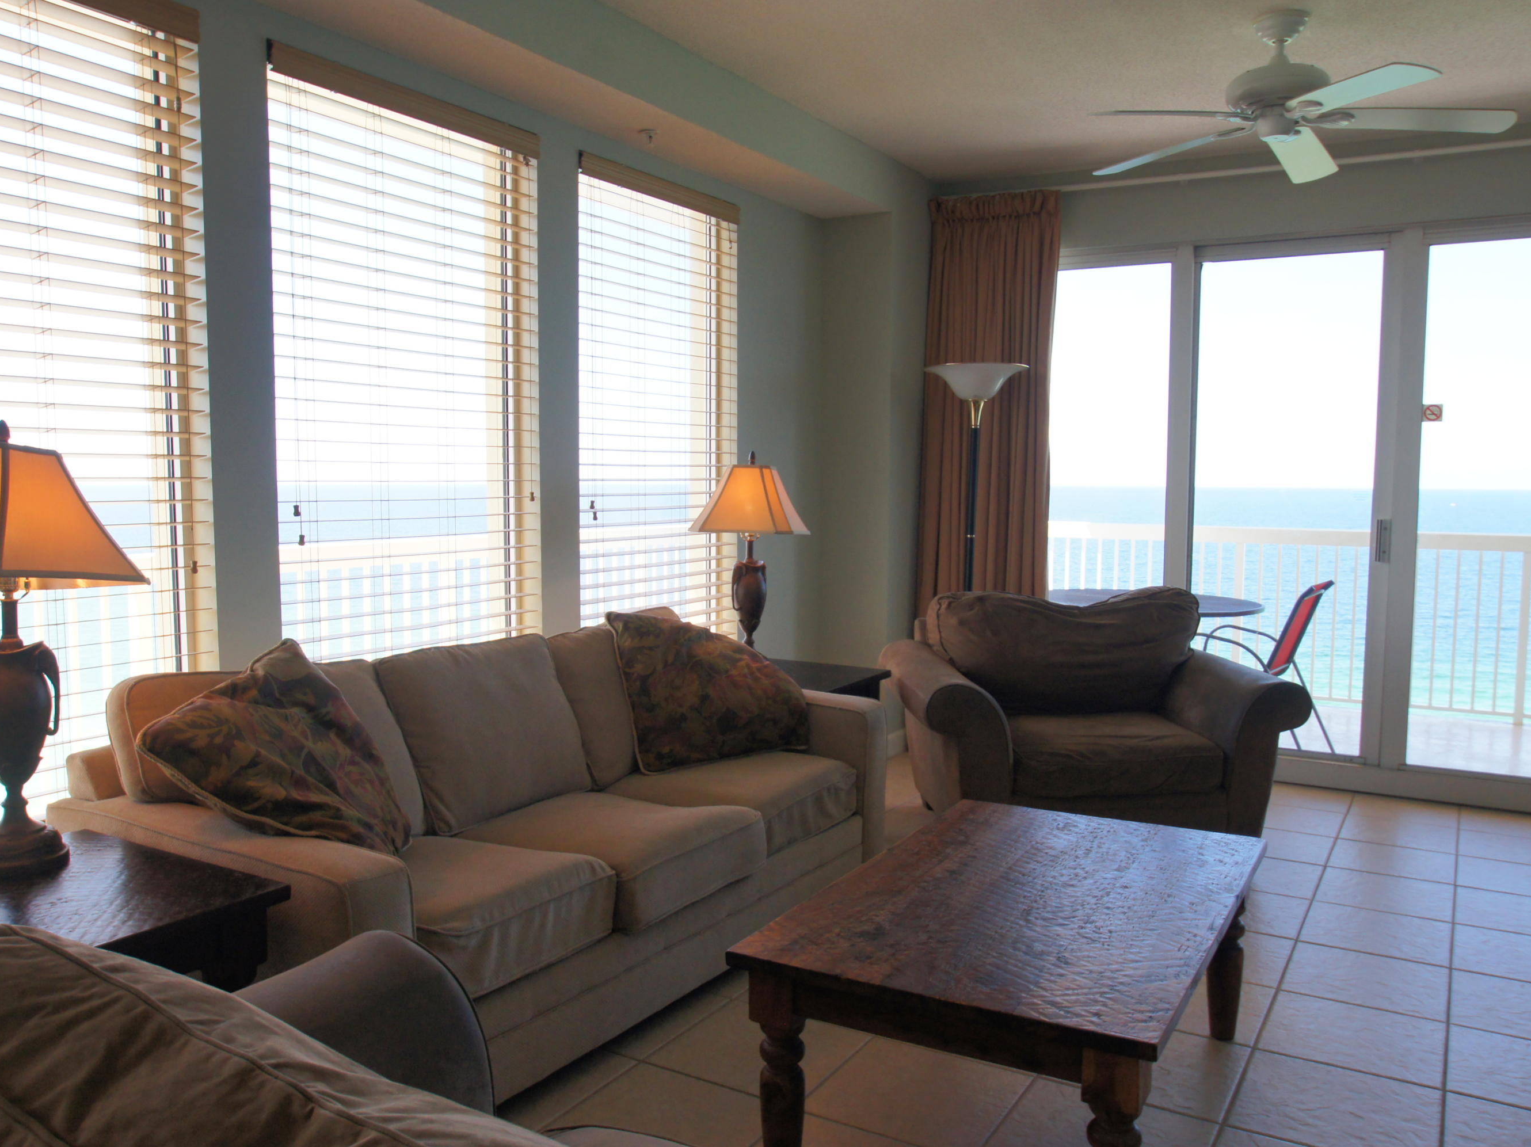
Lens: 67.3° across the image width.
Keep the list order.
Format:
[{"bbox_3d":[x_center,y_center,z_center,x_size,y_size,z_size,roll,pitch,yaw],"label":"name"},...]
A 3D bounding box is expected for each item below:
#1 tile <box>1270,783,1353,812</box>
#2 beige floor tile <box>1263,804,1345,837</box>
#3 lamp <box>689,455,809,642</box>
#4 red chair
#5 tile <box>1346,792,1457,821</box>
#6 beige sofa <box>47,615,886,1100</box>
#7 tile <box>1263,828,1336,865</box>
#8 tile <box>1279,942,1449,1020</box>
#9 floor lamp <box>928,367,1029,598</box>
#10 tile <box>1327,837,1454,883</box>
[{"bbox_3d":[2.372,0.989,5.085,0.392,0.010,0.392,3,5,32],"label":"tile"},{"bbox_3d":[2.164,1.014,4.747,0.392,0.010,0.392,3,5,32],"label":"beige floor tile"},{"bbox_3d":[-0.048,-0.034,4.065,0.380,0.786,0.380,1,4,15],"label":"lamp"},{"bbox_3d":[2.329,0.492,5.406,0.660,0.880,0.560,3,5,36],"label":"red chair"},{"bbox_3d":[2.711,1.006,4.877,0.392,0.010,0.392,3,5,32],"label":"tile"},{"bbox_3d":[-0.580,0.653,3.208,0.980,0.920,2.100,3,5,33],"label":"beige sofa"},{"bbox_3d":[1.786,0.954,4.031,0.358,0.012,0.354,2,5,32],"label":"tile"},{"bbox_3d":[1.669,1.127,3.191,0.392,0.010,0.392,3,5,32],"label":"tile"},{"bbox_3d":[0.936,0.011,5.251,0.460,1.908,0.460,3,5,32],"label":"floor lamp"},{"bbox_3d":[2.096,0.966,3.840,0.358,0.012,0.354,2,5,32],"label":"tile"}]

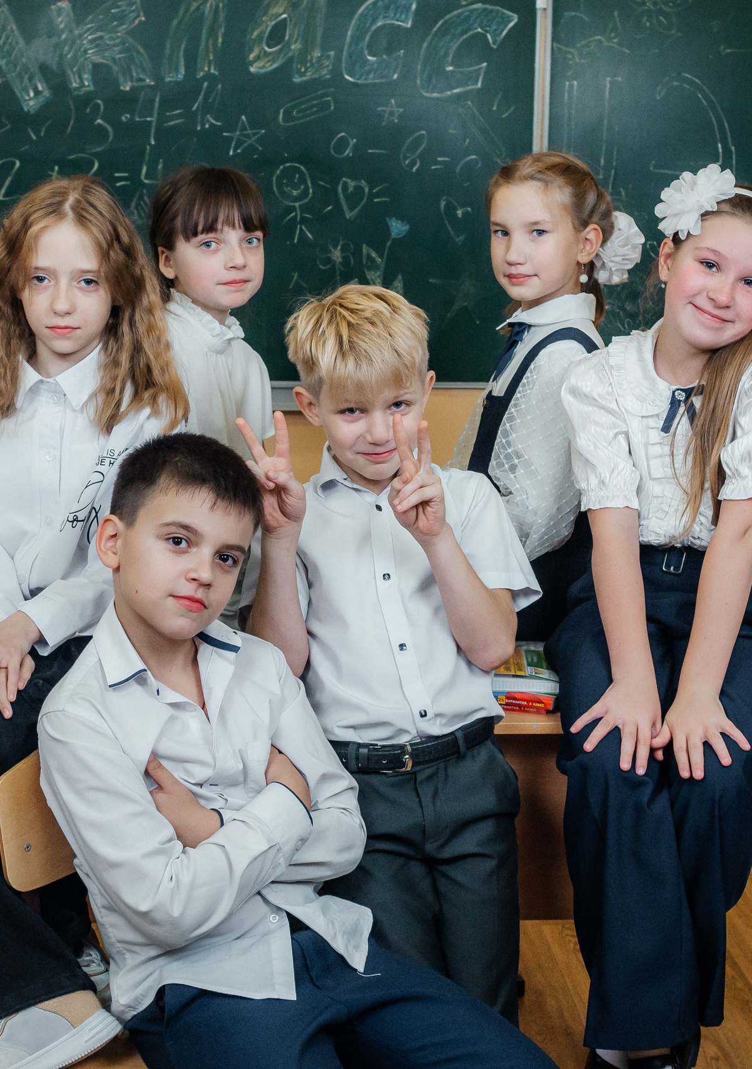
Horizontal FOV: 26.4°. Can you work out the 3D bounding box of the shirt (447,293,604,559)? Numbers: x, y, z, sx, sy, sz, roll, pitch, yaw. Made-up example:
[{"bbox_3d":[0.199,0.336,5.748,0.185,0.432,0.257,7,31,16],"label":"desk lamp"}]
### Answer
[{"bbox_3d":[0.229,-0.153,2.312,0.230,0.400,0.290,-6,10,-38],"label":"shirt"}]

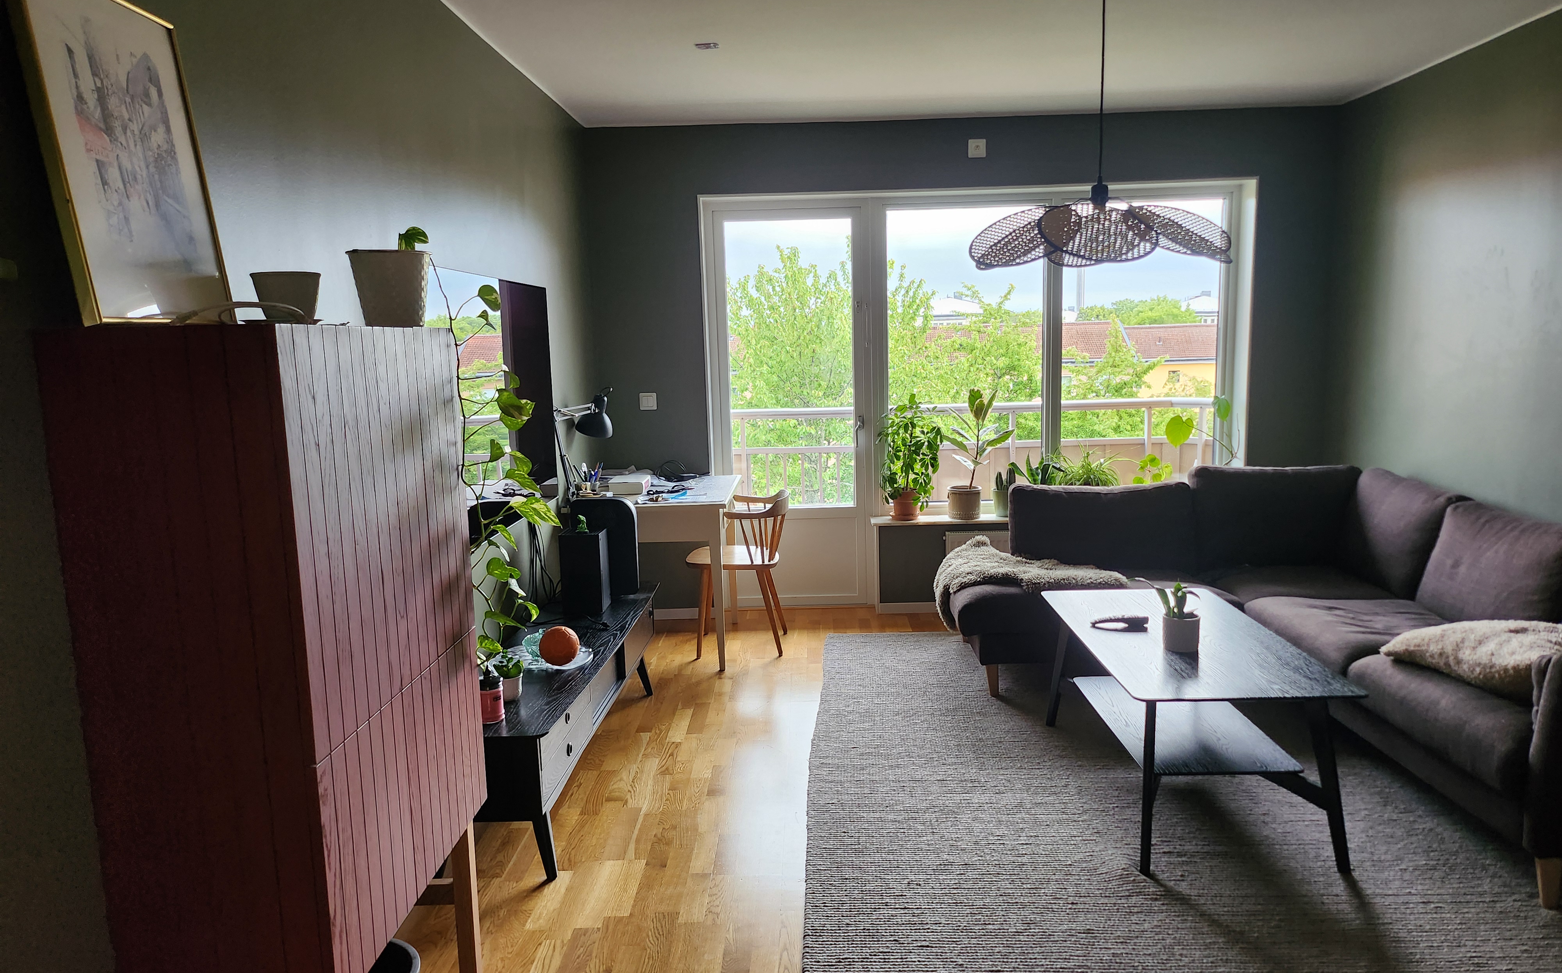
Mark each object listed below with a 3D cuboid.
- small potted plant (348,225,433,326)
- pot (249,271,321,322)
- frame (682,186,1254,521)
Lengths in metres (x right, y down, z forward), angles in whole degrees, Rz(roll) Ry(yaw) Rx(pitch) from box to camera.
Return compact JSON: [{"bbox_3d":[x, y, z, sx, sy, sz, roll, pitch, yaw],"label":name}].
[{"bbox_3d":[-0.778,-0.419,2.164,0.160,0.203,0.160,-1,8,2],"label":"small potted plant"},{"bbox_3d":[-0.832,-0.315,1.825,0.111,0.086,0.111,-1,8,0],"label":"pot"},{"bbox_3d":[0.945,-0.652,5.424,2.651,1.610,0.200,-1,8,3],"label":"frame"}]

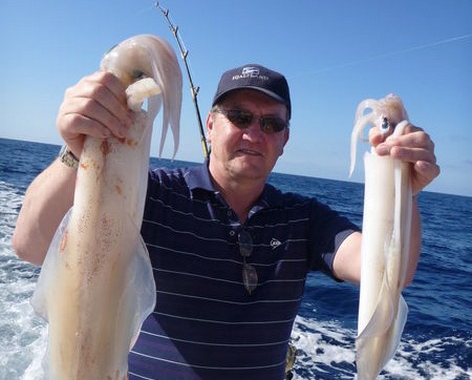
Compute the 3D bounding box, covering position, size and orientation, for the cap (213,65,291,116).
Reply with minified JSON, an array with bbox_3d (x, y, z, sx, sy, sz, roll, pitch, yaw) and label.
[{"bbox_3d":[0.037,-0.216,1.107,0.180,0.130,0.265,10,2,-7],"label":"cap"}]

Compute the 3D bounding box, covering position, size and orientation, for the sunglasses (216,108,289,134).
[{"bbox_3d":[0.031,-0.148,1.113,0.140,0.042,0.140,11,4,-12],"label":"sunglasses"}]

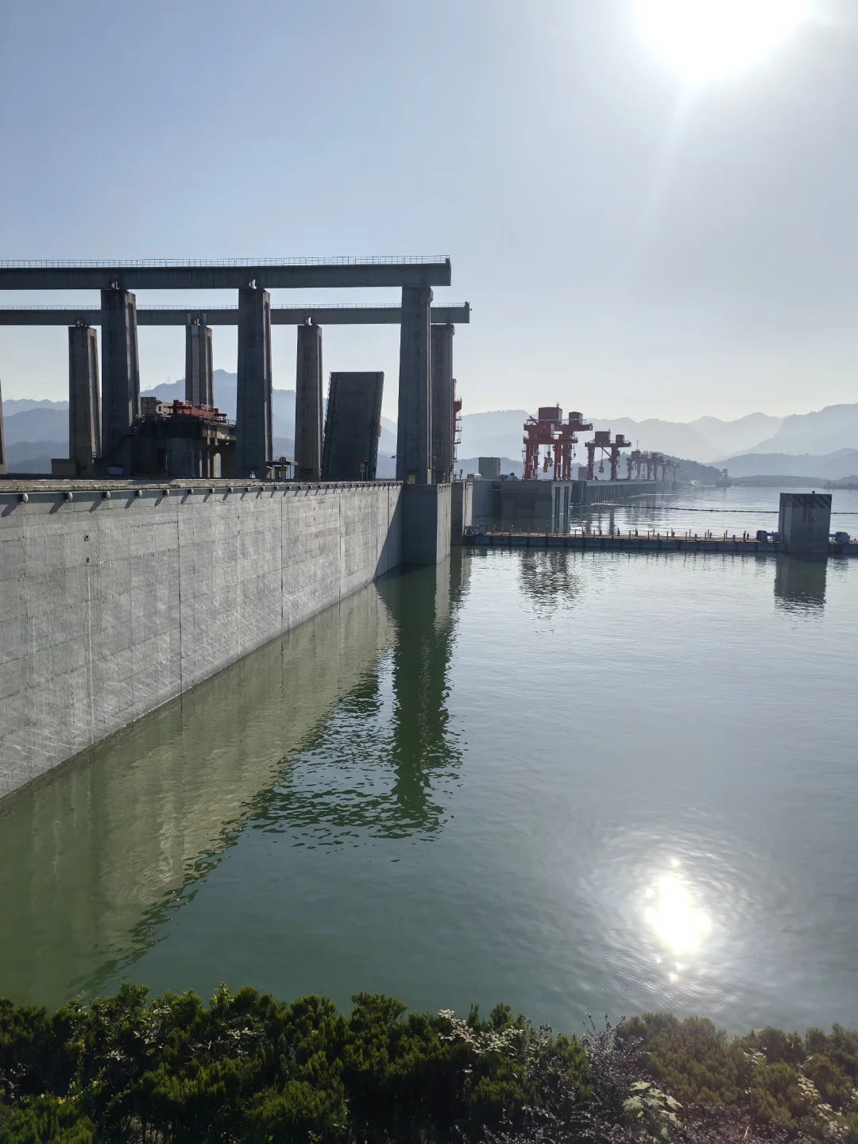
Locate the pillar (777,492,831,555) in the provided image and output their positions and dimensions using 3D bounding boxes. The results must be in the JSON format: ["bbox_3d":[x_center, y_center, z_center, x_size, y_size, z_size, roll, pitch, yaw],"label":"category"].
[{"bbox_3d":[65.625,-8.709,155.956,6.420,9.940,7.300,2,6,8],"label":"pillar"}]

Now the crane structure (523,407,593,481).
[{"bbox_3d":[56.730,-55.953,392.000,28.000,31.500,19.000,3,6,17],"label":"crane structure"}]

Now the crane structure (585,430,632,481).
[{"bbox_3d":[121.539,-79.235,605.000,29.500,33.300,16.000,3,6,17],"label":"crane structure"}]

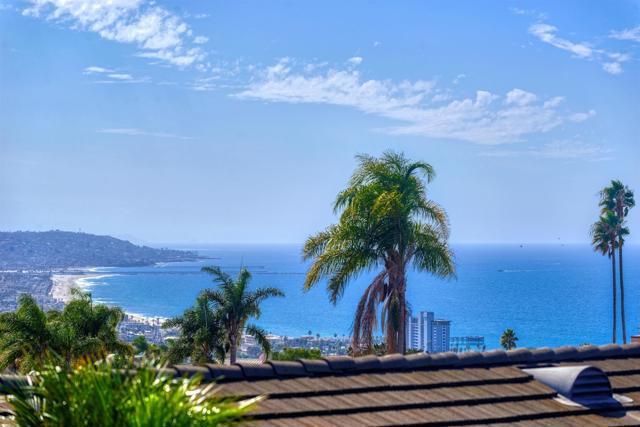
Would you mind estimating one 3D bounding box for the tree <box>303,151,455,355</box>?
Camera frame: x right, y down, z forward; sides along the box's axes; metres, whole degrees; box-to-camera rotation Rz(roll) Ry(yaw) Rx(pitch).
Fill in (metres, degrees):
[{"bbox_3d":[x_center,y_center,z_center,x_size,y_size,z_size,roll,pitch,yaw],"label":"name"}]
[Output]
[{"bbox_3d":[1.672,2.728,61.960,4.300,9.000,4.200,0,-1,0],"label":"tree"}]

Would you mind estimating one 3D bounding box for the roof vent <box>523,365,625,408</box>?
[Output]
[{"bbox_3d":[2.153,1.498,19.245,0.580,0.350,0.950,0,-1,-43],"label":"roof vent"}]

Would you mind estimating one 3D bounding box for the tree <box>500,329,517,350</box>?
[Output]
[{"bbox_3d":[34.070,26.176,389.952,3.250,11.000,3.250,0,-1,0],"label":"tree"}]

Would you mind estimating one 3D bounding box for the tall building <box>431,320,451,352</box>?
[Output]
[{"bbox_3d":[99.991,103.958,1799.859,16.000,32.000,18.000,0,-1,-6],"label":"tall building"}]

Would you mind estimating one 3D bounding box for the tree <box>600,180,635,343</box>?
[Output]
[{"bbox_3d":[27.567,8.192,200.901,3.200,22.500,3.200,0,-1,0],"label":"tree"}]

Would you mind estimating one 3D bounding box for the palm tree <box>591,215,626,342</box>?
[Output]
[{"bbox_3d":[26.600,9.723,199.912,3.300,20.000,3.300,0,-1,0],"label":"palm tree"}]

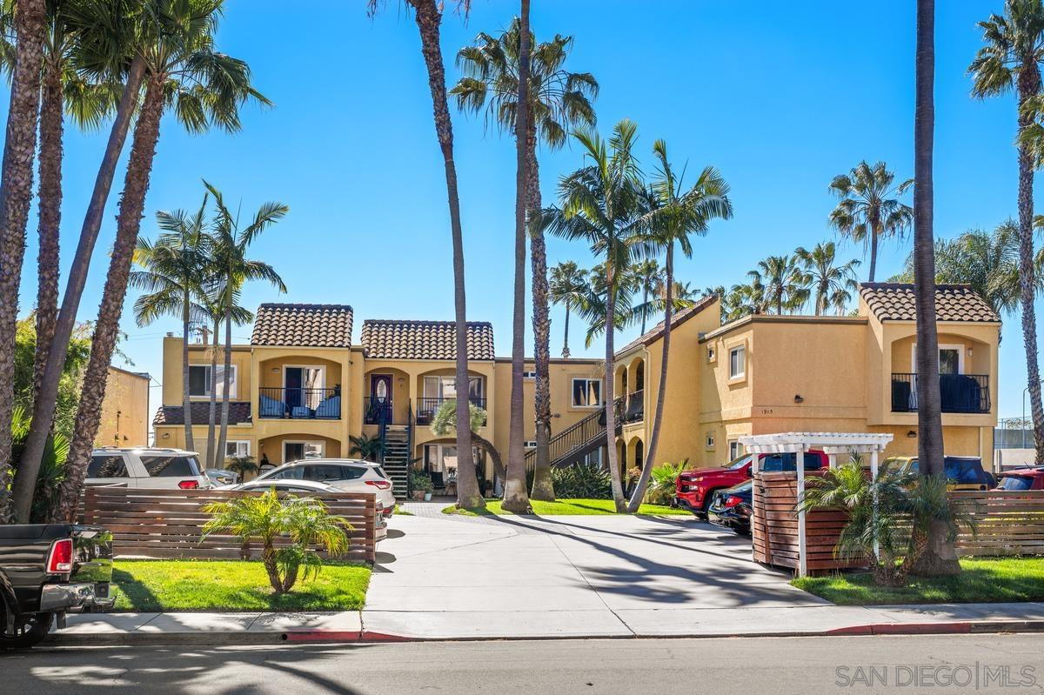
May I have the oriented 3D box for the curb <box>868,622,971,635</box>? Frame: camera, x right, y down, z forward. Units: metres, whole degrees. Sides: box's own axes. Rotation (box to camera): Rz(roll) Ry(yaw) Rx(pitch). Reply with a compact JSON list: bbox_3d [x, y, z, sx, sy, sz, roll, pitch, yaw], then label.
[{"bbox_3d":[5.100,3.601,15.600,1.280,0.150,0.200,1,-5,-5],"label":"curb"}]

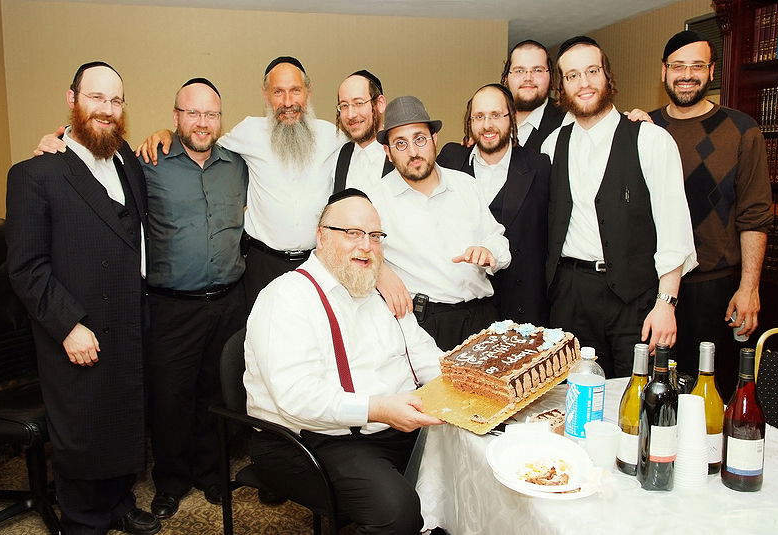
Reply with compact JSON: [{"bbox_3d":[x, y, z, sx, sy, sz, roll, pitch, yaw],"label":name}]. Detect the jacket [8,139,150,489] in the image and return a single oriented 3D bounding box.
[{"bbox_3d":[-1.163,0.148,2.515,0.420,1.260,0.570,6,9,43],"label":"jacket"}]

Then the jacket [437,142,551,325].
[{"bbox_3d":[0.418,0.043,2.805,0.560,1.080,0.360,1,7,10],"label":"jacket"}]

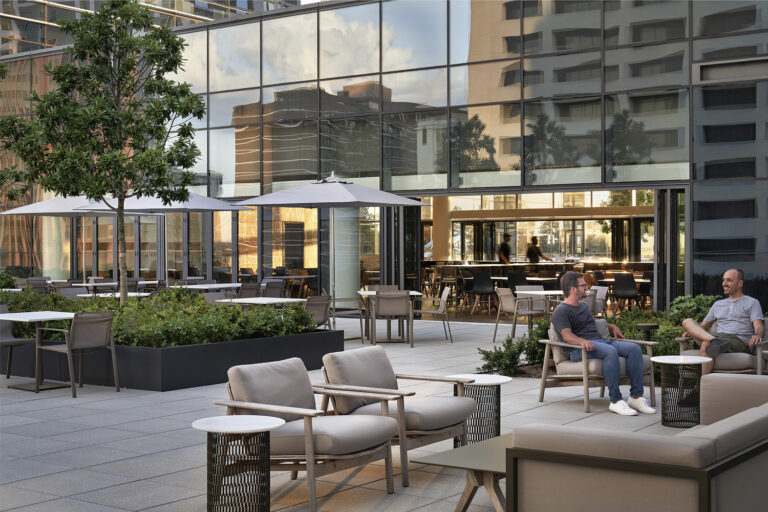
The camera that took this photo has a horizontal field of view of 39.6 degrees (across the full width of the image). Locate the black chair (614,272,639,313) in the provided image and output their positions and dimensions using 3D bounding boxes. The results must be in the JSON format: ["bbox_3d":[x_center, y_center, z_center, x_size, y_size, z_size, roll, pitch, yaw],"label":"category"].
[{"bbox_3d":[5.078,0.790,22.400,0.490,0.830,0.530,0,1,28],"label":"black chair"}]

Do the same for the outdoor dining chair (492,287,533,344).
[{"bbox_3d":[2.100,0.925,16.500,0.620,0.840,0.580,0,1,-23],"label":"outdoor dining chair"}]

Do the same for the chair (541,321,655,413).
[{"bbox_3d":[2.000,1.011,10.130,0.770,0.790,0.800,0,1,-26],"label":"chair"}]

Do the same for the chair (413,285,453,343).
[{"bbox_3d":[0.780,0.961,17.300,0.610,0.855,0.580,0,0,-4],"label":"chair"}]

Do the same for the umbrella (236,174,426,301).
[{"bbox_3d":[-0.842,-0.014,18.000,2.500,2.800,2.150,0,0,35],"label":"umbrella"}]

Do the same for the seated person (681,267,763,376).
[{"bbox_3d":[3.350,0.781,10.450,0.720,1.280,0.880,0,0,37],"label":"seated person"}]

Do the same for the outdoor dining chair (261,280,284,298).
[{"bbox_3d":[-2.320,0.944,20.940,0.610,0.855,0.580,0,0,37],"label":"outdoor dining chair"}]

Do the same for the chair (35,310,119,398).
[{"bbox_3d":[-3.150,0.986,10.980,0.630,0.840,0.580,0,1,36],"label":"chair"}]

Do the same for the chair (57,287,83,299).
[{"bbox_3d":[-4.770,0.931,17.000,0.620,0.840,0.580,0,1,37],"label":"chair"}]

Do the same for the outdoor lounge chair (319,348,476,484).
[{"bbox_3d":[0.085,1.042,7.200,0.800,0.790,0.770,0,1,33],"label":"outdoor lounge chair"}]

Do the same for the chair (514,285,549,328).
[{"bbox_3d":[2.560,0.957,18.300,0.580,0.855,0.610,0,0,-14],"label":"chair"}]

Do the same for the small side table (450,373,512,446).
[{"bbox_3d":[0.675,1.161,7.700,0.510,0.540,0.510,0,1,0],"label":"small side table"}]

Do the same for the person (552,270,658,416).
[{"bbox_3d":[2.100,0.788,10.080,0.620,1.270,0.950,0,0,-31],"label":"person"}]

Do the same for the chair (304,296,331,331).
[{"bbox_3d":[-1.100,0.950,14.420,0.620,0.840,0.580,0,1,37],"label":"chair"}]

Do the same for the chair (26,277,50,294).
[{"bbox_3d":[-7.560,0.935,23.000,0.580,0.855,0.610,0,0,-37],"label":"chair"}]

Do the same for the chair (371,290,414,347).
[{"bbox_3d":[0.120,0.964,16.700,0.580,0.855,0.610,0,0,-4],"label":"chair"}]

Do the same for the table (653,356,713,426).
[{"bbox_3d":[2.513,1.146,9.000,0.515,0.540,0.515,0,1,35],"label":"table"}]

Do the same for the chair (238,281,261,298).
[{"bbox_3d":[-2.640,0.906,19.300,0.620,0.840,0.580,0,1,37],"label":"chair"}]

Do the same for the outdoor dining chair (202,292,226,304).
[{"bbox_3d":[-2.320,0.969,15.600,0.610,0.855,0.580,0,0,37],"label":"outdoor dining chair"}]

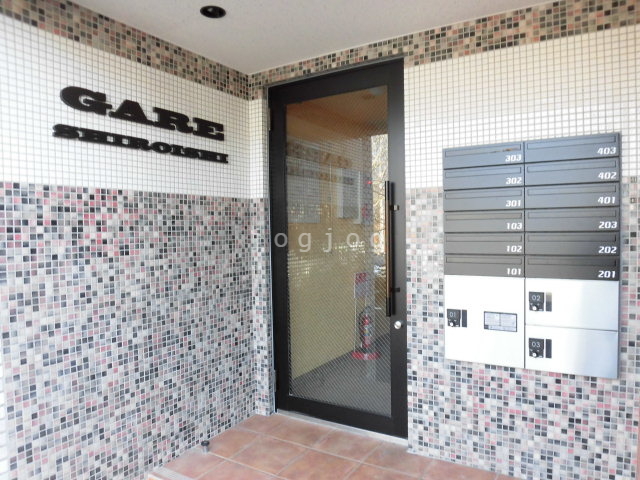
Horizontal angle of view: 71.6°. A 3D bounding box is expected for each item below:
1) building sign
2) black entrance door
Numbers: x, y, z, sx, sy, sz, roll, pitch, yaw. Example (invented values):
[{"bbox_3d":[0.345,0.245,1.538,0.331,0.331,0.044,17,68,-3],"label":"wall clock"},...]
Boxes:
[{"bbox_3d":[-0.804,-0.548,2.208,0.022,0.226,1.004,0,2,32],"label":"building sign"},{"bbox_3d":[0.098,0.067,2.615,0.868,2.050,0.060,0,2,28],"label":"black entrance door"}]

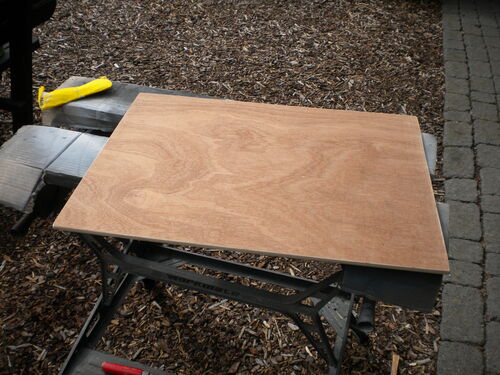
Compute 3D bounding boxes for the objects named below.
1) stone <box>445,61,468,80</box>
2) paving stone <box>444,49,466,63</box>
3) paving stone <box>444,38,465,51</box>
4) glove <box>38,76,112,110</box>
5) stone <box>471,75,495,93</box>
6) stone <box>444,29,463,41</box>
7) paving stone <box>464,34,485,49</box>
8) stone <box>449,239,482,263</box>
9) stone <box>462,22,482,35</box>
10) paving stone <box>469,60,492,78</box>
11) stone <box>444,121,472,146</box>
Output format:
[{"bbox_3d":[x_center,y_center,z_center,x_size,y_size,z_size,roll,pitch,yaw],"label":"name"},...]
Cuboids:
[{"bbox_3d":[1.353,-0.746,3.327,0.137,0.060,0.240,10,40,11],"label":"stone"},{"bbox_3d":[1.416,-0.884,3.497,0.138,0.060,0.202,10,40,11],"label":"paving stone"},{"bbox_3d":[1.464,-0.999,3.638,0.136,0.060,0.163,10,40,11],"label":"paving stone"},{"bbox_3d":[-0.502,-0.273,1.453,0.210,0.045,0.060,-25,46,-28],"label":"glove"},{"bbox_3d":[1.450,-0.619,3.173,0.140,0.060,0.204,10,40,11],"label":"stone"},{"bbox_3d":[1.508,-1.107,3.772,0.133,0.060,0.180,10,40,11],"label":"stone"},{"bbox_3d":[1.633,-1.038,3.689,0.137,0.060,0.220,10,40,11],"label":"paving stone"},{"bbox_3d":[0.874,0.278,2.063,0.132,0.060,0.124,10,40,11],"label":"stone"},{"bbox_3d":[1.682,-1.161,3.841,0.136,0.060,0.171,10,40,11],"label":"stone"},{"bbox_3d":[1.510,-0.755,3.340,0.137,0.060,0.231,10,40,11],"label":"paving stone"},{"bbox_3d":[1.119,-0.265,2.733,0.142,0.060,0.251,10,40,11],"label":"stone"}]

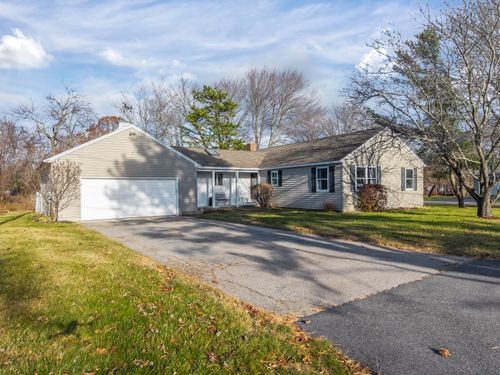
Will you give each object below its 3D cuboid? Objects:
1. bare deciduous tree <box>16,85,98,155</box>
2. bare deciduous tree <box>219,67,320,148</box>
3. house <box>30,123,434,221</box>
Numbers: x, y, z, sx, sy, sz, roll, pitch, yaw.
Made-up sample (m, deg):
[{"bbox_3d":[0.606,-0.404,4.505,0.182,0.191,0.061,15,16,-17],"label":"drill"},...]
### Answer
[{"bbox_3d":[-17.950,-3.900,32.000,7.600,11.100,7.400,0,0,0],"label":"bare deciduous tree"},{"bbox_3d":[2.600,-7.100,46.000,13.500,17.600,12.500,0,0,0],"label":"bare deciduous tree"},{"bbox_3d":[-1.700,-0.950,22.900,20.700,5.200,14.800,0,0,-32],"label":"house"}]

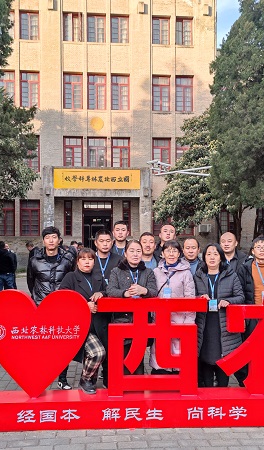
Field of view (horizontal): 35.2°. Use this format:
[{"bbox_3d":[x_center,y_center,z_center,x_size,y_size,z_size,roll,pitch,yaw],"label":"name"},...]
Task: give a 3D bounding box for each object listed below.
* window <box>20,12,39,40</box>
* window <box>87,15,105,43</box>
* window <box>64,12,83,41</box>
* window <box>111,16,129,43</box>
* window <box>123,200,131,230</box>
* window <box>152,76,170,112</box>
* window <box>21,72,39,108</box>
[{"bbox_3d":[-6.463,-12.684,26.482,1.197,1.836,0.150,0,-2,-5],"label":"window"},{"bbox_3d":[-2.278,-12.693,26.841,1.191,1.836,0.150,0,-2,-5],"label":"window"},{"bbox_3d":[-3.538,-11.840,24.955,1.130,1.747,0.200,0,-2,-5],"label":"window"},{"bbox_3d":[-0.770,-12.695,26.970,1.178,1.836,0.150,0,-2,-5],"label":"window"},{"bbox_3d":[-0.306,-0.395,25.201,0.468,2.122,0.200,0,-2,-5],"label":"window"},{"bbox_3d":[1.900,-8.557,27.046,1.184,2.328,0.150,0,-2,-5],"label":"window"},{"bbox_3d":[-6.024,-7.988,24.611,1.122,2.211,0.200,0,-2,-5],"label":"window"}]

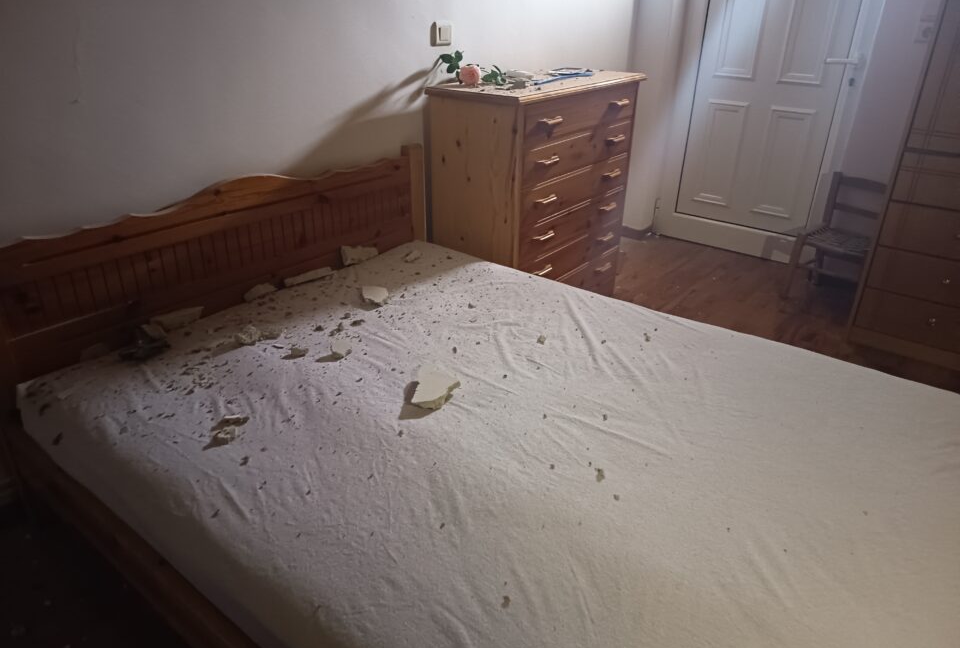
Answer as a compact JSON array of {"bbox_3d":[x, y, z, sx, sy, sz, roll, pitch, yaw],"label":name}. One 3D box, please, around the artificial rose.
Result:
[{"bbox_3d":[-0.037,-0.977,2.618,0.082,0.076,0.075,-4,27,-10],"label":"artificial rose"}]

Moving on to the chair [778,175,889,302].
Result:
[{"bbox_3d":[1.800,-0.394,3.289,0.360,0.600,0.345,24,34,38],"label":"chair"}]

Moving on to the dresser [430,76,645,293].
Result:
[{"bbox_3d":[0.273,-0.539,3.020,0.428,1.062,1.014,20,32,33],"label":"dresser"}]

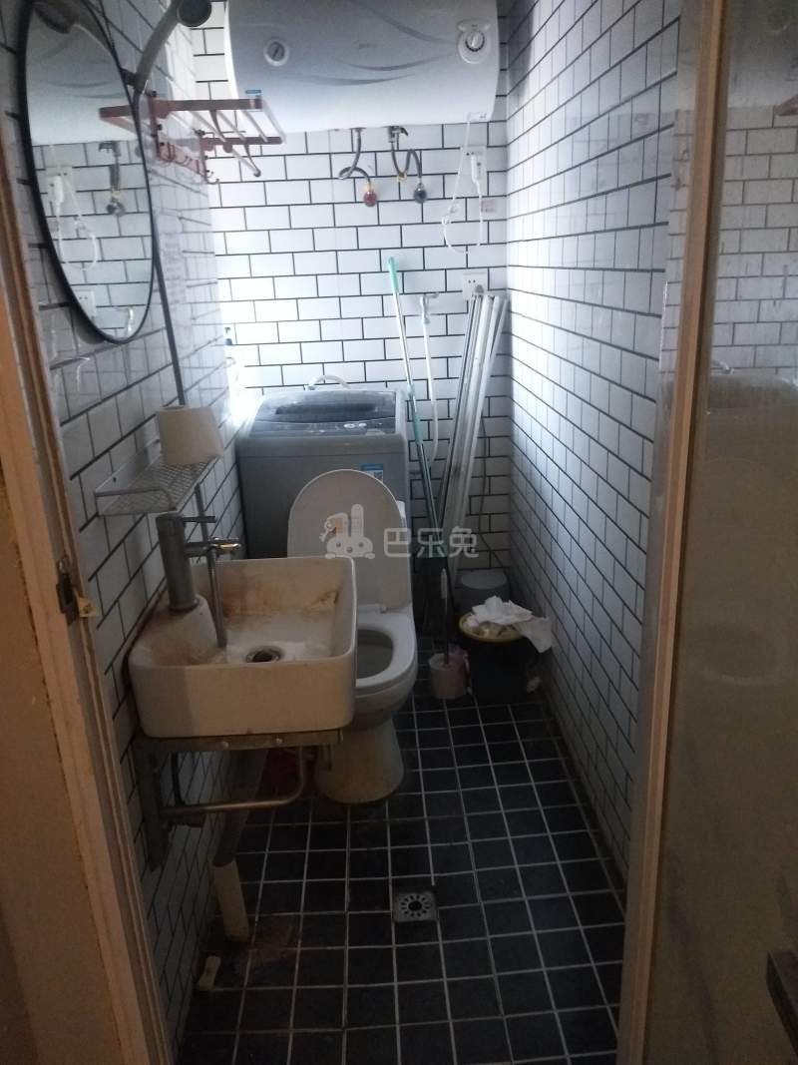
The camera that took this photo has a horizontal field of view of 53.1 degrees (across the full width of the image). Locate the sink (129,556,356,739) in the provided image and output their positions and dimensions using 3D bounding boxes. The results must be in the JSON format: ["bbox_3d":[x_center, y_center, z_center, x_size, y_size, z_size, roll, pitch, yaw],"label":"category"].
[{"bbox_3d":[-0.263,0.204,1.525,0.369,0.148,0.453,-3,19,-2],"label":"sink"}]

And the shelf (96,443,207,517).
[{"bbox_3d":[-0.402,-0.109,1.387,0.121,0.037,0.405,-3,19,-2],"label":"shelf"}]

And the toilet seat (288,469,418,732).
[{"bbox_3d":[-0.135,0.126,2.106,0.351,0.473,0.534,-3,19,-2],"label":"toilet seat"}]

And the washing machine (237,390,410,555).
[{"bbox_3d":[-0.225,0.006,2.822,0.532,0.931,0.524,-3,19,-2],"label":"washing machine"}]

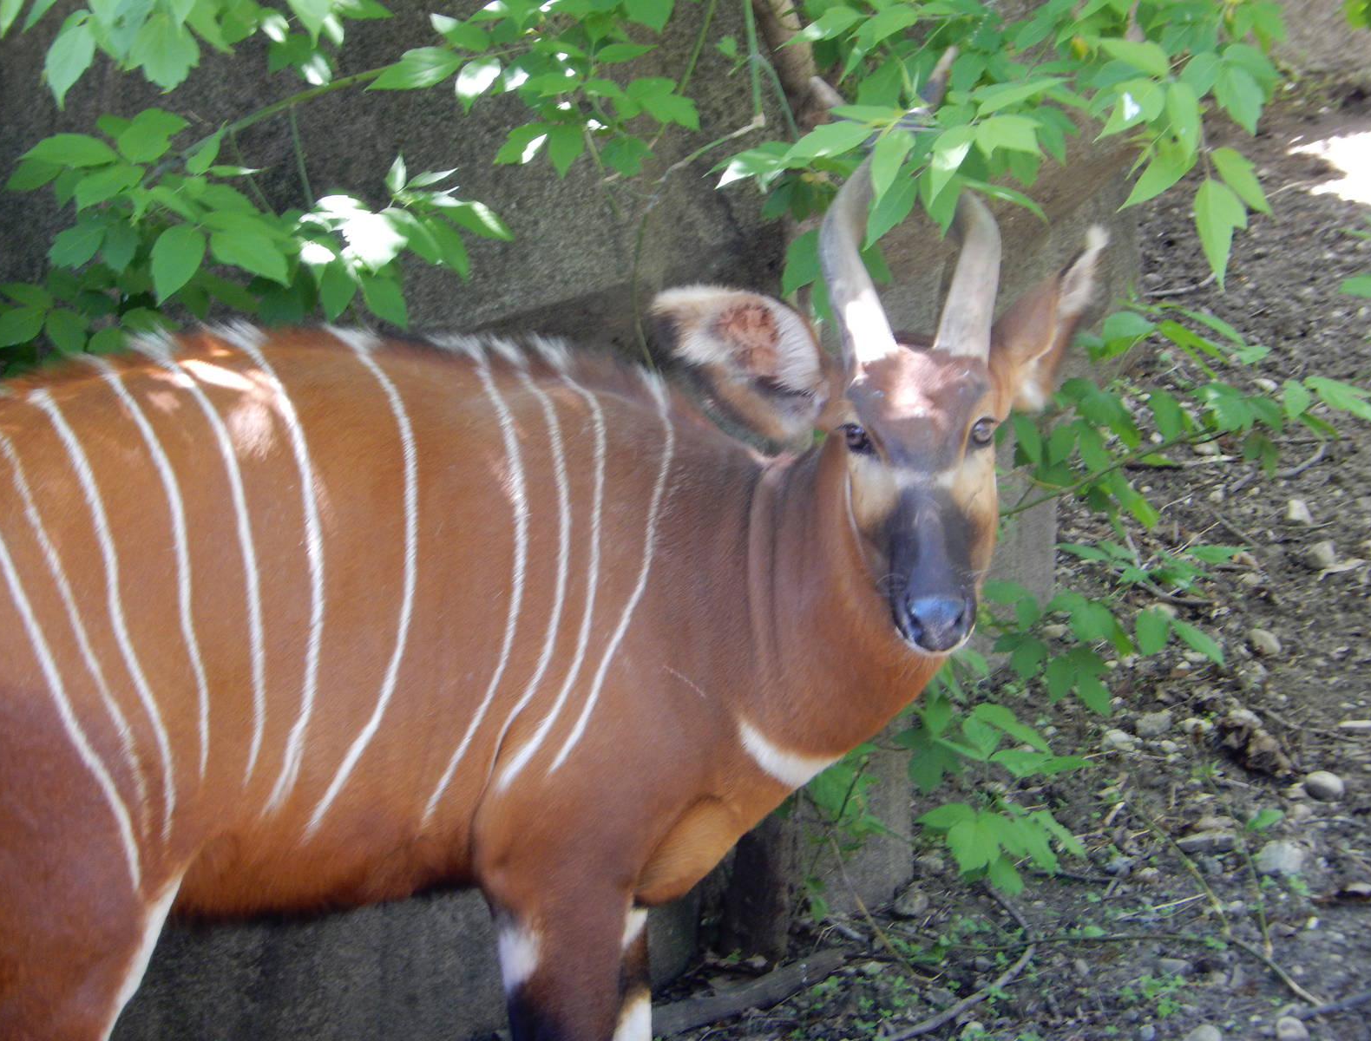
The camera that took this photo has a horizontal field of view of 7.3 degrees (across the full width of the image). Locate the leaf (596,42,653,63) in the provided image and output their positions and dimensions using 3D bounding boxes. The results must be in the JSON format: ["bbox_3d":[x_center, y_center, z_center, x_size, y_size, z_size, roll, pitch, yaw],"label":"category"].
[{"bbox_3d":[-0.070,-0.533,12.200,0.069,0.015,0.037,-9,28,17],"label":"leaf"}]

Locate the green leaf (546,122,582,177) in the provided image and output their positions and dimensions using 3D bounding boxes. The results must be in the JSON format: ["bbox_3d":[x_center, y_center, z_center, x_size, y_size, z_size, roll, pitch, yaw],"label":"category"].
[{"bbox_3d":[-0.138,-0.423,12.200,0.040,0.069,0.015,-5,-24,-3],"label":"green leaf"}]

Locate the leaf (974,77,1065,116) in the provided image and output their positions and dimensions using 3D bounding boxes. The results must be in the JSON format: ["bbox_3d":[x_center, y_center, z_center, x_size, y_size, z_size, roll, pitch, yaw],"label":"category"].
[{"bbox_3d":[0.371,-0.471,11.900,0.111,0.022,0.043,-22,24,12],"label":"leaf"}]

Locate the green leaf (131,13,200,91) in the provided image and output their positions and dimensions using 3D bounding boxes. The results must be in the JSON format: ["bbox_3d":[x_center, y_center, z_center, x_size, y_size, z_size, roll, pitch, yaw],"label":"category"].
[{"bbox_3d":[-0.568,-0.511,11.700,0.076,0.085,0.030,0,9,0],"label":"green leaf"}]

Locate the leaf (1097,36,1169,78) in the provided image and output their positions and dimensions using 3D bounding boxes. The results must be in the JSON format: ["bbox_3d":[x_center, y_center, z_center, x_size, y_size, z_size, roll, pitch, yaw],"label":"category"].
[{"bbox_3d":[0.489,-0.506,11.700,0.088,0.016,0.042,27,50,-5],"label":"leaf"}]

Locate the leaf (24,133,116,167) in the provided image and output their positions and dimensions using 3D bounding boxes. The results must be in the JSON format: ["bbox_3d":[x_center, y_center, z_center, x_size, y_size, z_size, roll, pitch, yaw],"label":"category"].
[{"bbox_3d":[-0.701,-0.422,12.200,0.109,0.016,0.051,-1,45,-5],"label":"leaf"}]

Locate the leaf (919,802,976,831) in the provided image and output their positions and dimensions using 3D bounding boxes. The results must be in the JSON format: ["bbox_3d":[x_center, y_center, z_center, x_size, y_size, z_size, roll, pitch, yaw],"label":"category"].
[{"bbox_3d":[0.309,0.348,12.600,0.070,0.016,0.042,-6,45,-5],"label":"leaf"}]

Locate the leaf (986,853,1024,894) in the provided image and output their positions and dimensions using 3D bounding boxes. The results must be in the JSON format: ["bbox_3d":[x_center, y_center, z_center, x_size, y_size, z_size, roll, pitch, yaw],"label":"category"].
[{"bbox_3d":[0.370,0.409,12.400,0.035,0.015,0.059,-23,62,-16],"label":"leaf"}]

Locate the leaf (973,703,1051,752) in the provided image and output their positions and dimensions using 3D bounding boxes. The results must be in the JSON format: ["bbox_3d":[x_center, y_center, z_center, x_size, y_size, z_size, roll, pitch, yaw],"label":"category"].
[{"bbox_3d":[0.399,0.253,13.100,0.108,0.014,0.046,32,52,11],"label":"leaf"}]

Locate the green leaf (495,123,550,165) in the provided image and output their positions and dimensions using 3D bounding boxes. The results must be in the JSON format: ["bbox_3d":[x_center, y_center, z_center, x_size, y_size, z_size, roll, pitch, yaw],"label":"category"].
[{"bbox_3d":[-0.179,-0.415,11.800,0.061,0.047,0.030,0,9,0],"label":"green leaf"}]

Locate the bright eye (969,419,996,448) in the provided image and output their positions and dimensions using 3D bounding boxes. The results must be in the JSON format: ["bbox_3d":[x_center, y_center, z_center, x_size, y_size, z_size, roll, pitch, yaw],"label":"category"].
[{"bbox_3d":[0.317,-0.093,11.400,0.030,0.031,0.025,-5,10,-30],"label":"bright eye"}]

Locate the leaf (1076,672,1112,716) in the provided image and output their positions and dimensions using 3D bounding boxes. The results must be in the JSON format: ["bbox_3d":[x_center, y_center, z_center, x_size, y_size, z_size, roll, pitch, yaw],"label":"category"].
[{"bbox_3d":[0.473,0.202,12.400,0.031,0.015,0.069,-29,65,-20],"label":"leaf"}]

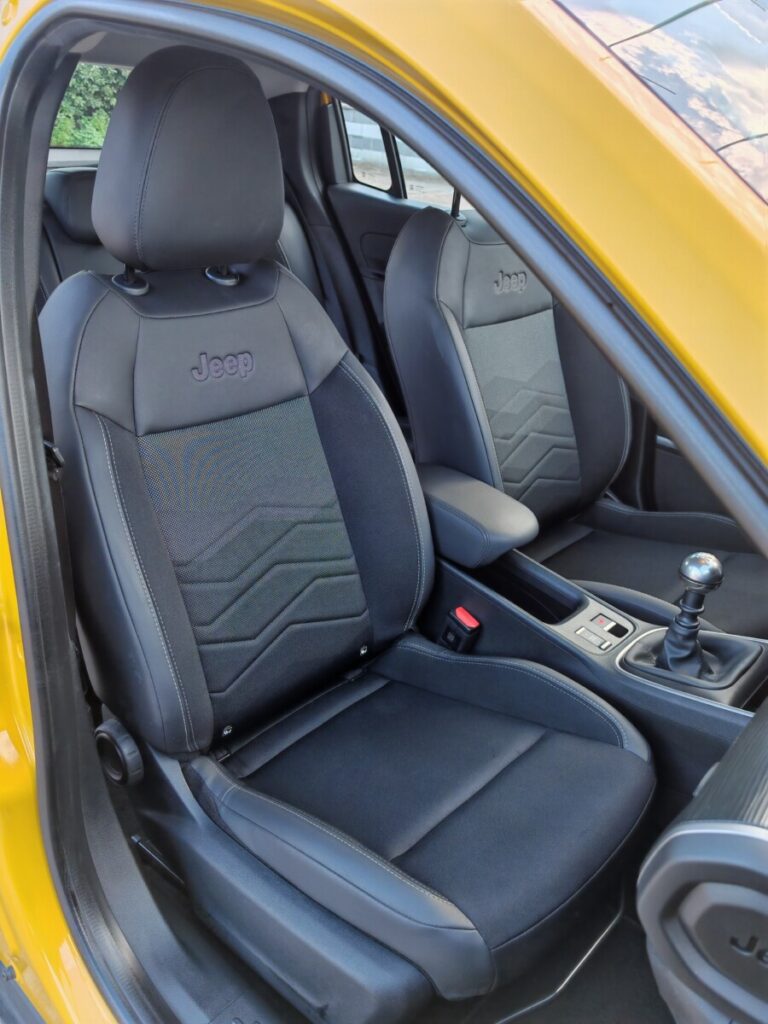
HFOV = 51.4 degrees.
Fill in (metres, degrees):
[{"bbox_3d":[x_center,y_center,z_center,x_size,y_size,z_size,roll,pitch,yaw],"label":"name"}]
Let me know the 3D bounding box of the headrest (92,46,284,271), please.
[{"bbox_3d":[-0.232,-0.423,0.966,0.115,0.235,0.247,27,34,37],"label":"headrest"}]

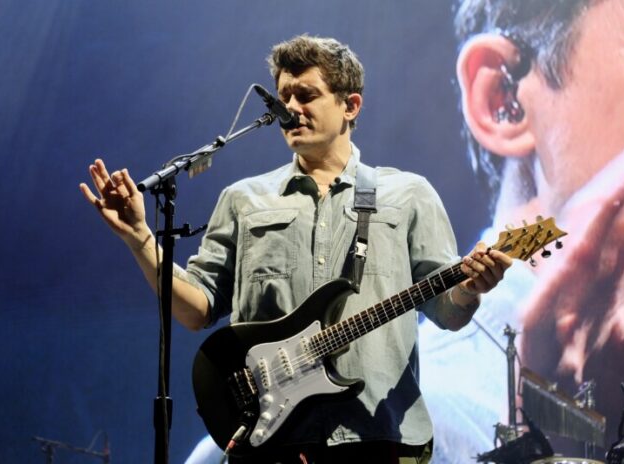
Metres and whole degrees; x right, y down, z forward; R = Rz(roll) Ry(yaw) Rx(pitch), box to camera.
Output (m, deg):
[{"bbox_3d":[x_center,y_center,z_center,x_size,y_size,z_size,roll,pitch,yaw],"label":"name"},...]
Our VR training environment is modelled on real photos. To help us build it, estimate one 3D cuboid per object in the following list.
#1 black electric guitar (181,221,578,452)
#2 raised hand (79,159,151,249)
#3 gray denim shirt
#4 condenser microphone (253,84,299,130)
[{"bbox_3d":[0.154,0.203,5.334,0.963,0.320,0.070,-28,-29,13],"label":"black electric guitar"},{"bbox_3d":[-0.455,-0.066,5.370,0.130,0.210,0.100,-22,-3,-10],"label":"raised hand"},{"bbox_3d":[0.027,0.151,5.500,0.615,0.745,0.320,-2,-16,11],"label":"gray denim shirt"},{"bbox_3d":[-0.086,-0.292,5.450,0.047,0.047,0.170,-10,-37,32],"label":"condenser microphone"}]

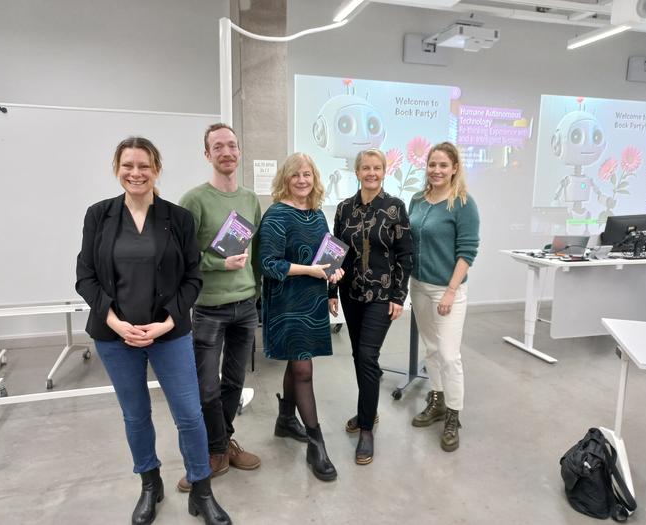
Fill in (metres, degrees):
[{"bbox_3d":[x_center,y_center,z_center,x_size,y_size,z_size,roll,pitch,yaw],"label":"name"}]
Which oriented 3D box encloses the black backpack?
[{"bbox_3d":[1.353,0.983,2.460,0.250,0.380,0.270,0,8,-5],"label":"black backpack"}]

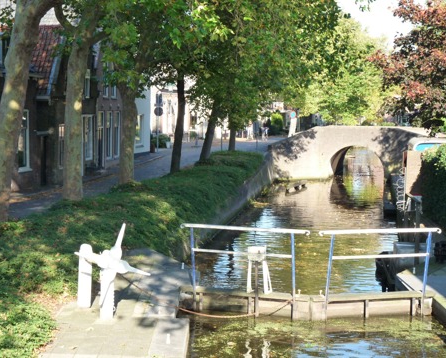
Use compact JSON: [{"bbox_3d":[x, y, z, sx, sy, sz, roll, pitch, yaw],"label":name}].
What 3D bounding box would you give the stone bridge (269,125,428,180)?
[{"bbox_3d":[6.788,-1.311,54.023,8.400,2.750,4.500,1,4,9],"label":"stone bridge"}]

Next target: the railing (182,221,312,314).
[{"bbox_3d":[0.364,1.538,17.379,2.220,1.430,0.120,2,4,22],"label":"railing"}]

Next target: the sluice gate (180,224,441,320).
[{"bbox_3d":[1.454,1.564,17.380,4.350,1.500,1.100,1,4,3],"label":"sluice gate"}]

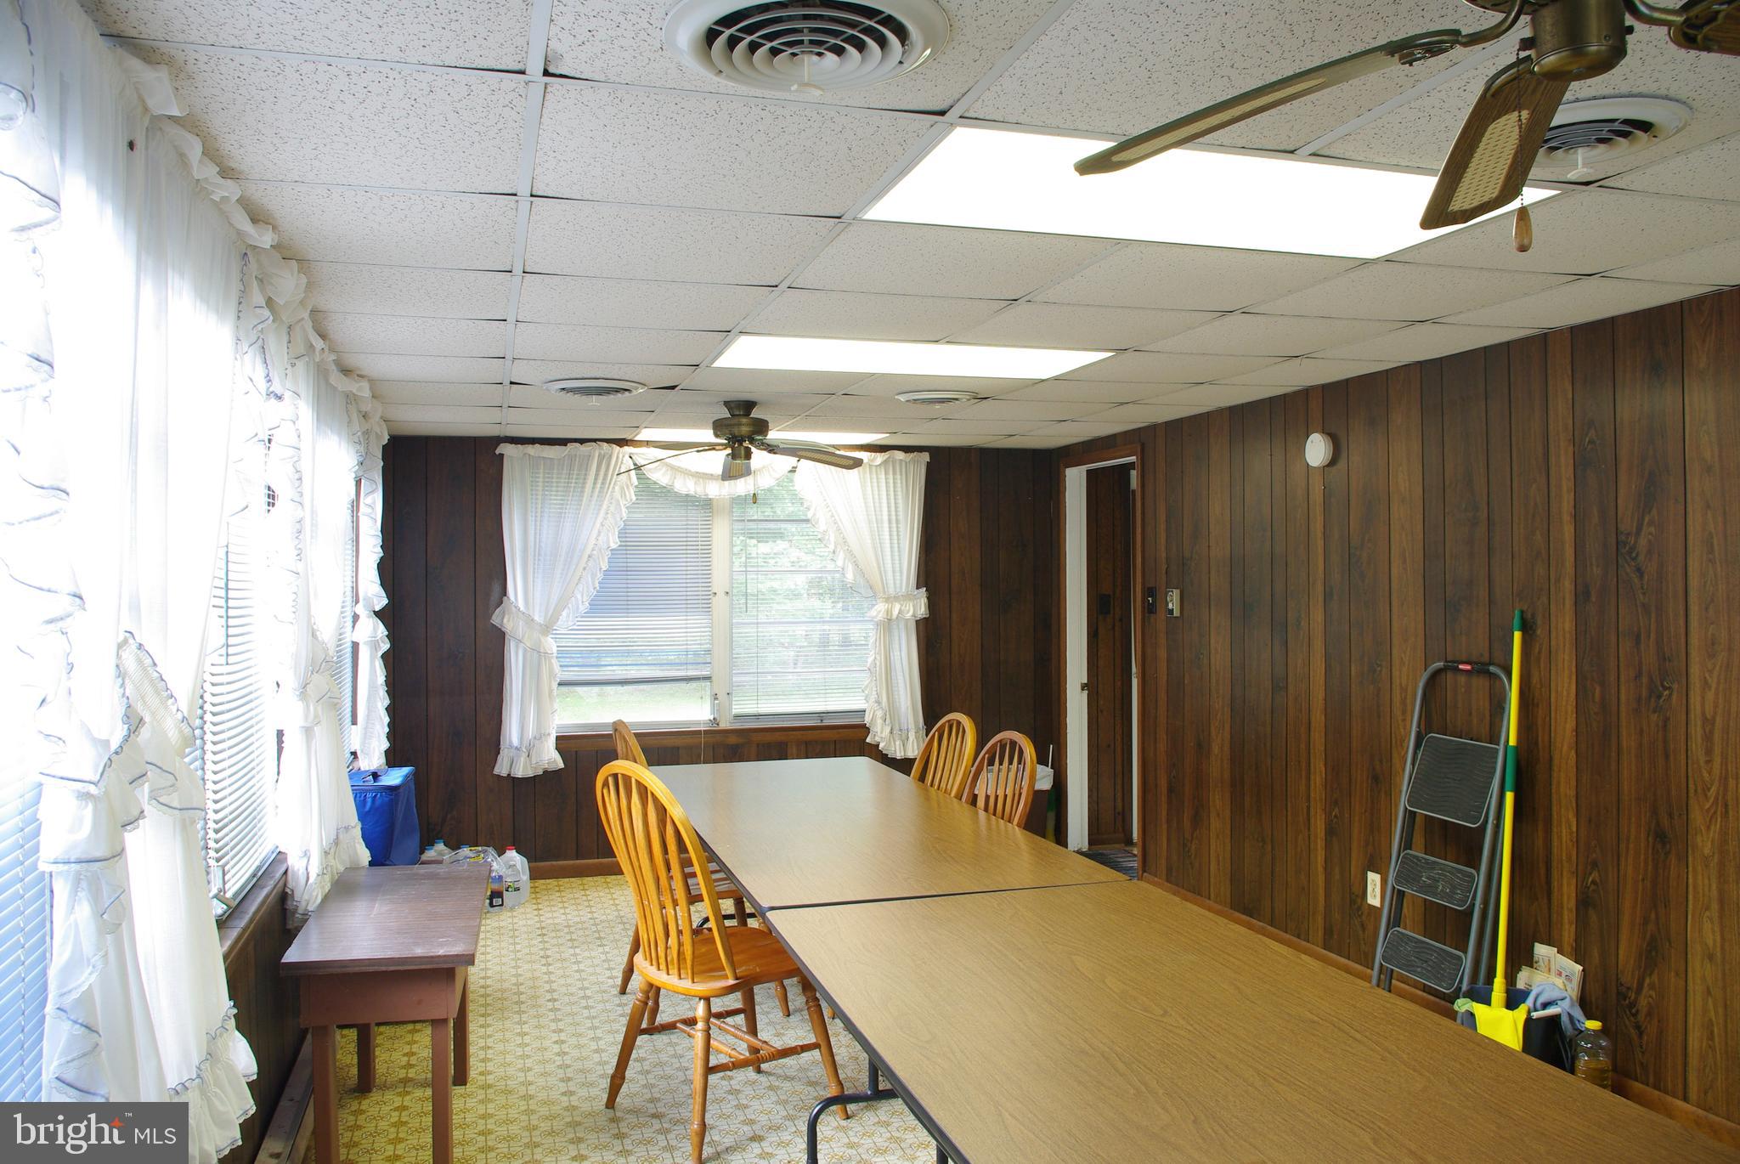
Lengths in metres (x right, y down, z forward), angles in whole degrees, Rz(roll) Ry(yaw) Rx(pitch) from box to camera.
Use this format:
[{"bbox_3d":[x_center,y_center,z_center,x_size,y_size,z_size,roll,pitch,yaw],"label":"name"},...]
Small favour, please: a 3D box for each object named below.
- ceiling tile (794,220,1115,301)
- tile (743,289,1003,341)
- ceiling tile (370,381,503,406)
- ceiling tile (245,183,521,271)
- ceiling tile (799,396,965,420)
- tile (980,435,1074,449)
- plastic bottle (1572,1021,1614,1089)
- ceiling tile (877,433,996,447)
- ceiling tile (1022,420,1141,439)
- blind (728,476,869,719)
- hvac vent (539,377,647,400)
[{"bbox_3d":[0.166,-0.725,2.960,0.605,0.020,0.583,-1,0,-16],"label":"ceiling tile"},{"bbox_3d":[0.000,-0.724,3.525,0.605,0.020,0.583,-1,0,-16],"label":"tile"},{"bbox_3d":[-1.679,-0.715,4.922,0.584,0.022,0.603,-1,0,-16],"label":"ceiling tile"},{"bbox_3d":[-0.996,-0.711,2.610,0.565,0.020,0.589,0,0,-16],"label":"ceiling tile"},{"bbox_3d":[0.097,-0.725,5.404,0.609,0.020,0.589,0,0,-16],"label":"ceiling tile"},{"bbox_3d":[0.868,-0.736,6.823,0.431,0.020,0.556,-1,0,-16],"label":"tile"},{"bbox_3d":[1.935,1.302,3.487,0.090,0.246,0.090,-1,0,-16],"label":"plastic bottle"},{"bbox_3d":[0.362,-0.731,6.676,0.607,0.020,0.556,-1,0,-16],"label":"ceiling tile"},{"bbox_3d":[1.028,-0.734,6.296,0.423,0.020,0.589,0,0,-16],"label":"ceiling tile"},{"bbox_3d":[-0.275,0.045,6.748,0.892,1.285,0.040,-1,0,-16],"label":"blind"},{"bbox_3d":[-0.957,-0.674,4.601,0.370,0.070,0.370,0,0,-16],"label":"hvac vent"}]

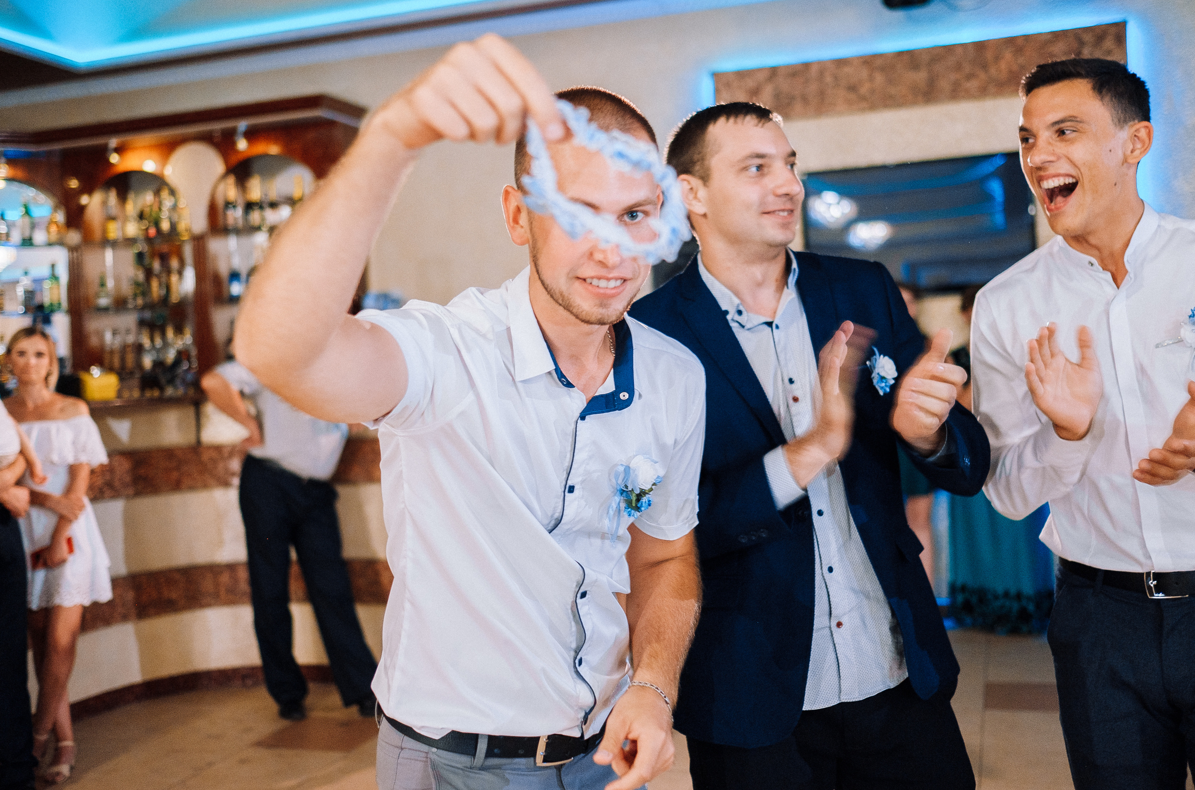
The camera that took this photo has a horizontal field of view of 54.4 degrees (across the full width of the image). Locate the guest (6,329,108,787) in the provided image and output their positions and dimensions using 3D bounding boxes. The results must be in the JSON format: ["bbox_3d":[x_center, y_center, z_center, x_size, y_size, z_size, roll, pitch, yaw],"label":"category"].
[{"bbox_3d":[-2.050,0.575,4.376,0.430,1.660,0.360,-2,0,-5],"label":"guest"}]

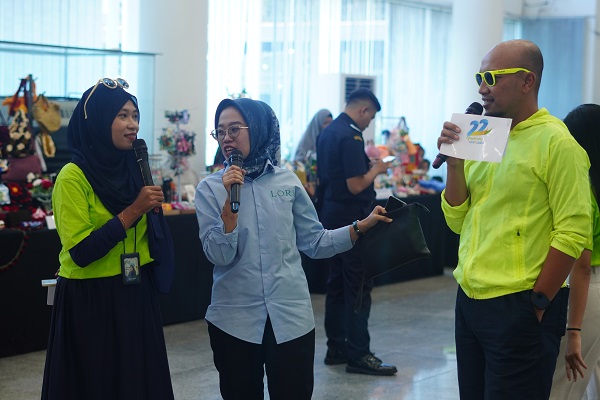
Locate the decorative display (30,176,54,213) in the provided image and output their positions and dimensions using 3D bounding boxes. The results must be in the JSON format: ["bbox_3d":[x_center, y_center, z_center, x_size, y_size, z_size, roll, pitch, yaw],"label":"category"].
[{"bbox_3d":[-1.710,-0.040,8.300,0.190,0.270,0.170,-1,4,-23],"label":"decorative display"}]

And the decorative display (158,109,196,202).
[{"bbox_3d":[-0.941,-0.334,9.600,0.290,0.700,0.280,-1,4,-18],"label":"decorative display"}]

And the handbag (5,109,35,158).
[{"bbox_3d":[-1.863,-0.442,8.300,0.210,0.320,0.100,-1,4,-23],"label":"handbag"}]

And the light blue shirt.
[{"bbox_3d":[-0.099,0.197,4.680,0.580,0.680,0.340,1,4,0],"label":"light blue shirt"}]

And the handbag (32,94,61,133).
[{"bbox_3d":[-1.724,-0.588,8.500,0.190,0.250,0.100,-1,4,-23],"label":"handbag"}]

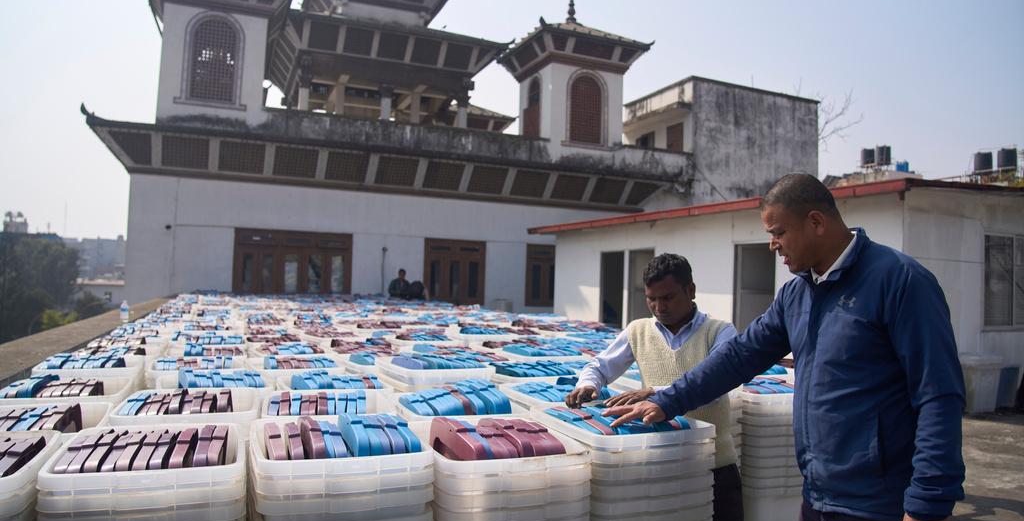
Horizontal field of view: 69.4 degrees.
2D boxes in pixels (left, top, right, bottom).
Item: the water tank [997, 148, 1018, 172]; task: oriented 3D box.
[{"bbox_3d":[30.148,-6.145,45.000,0.950,1.320,0.950,3,-3,-22],"label":"water tank"}]

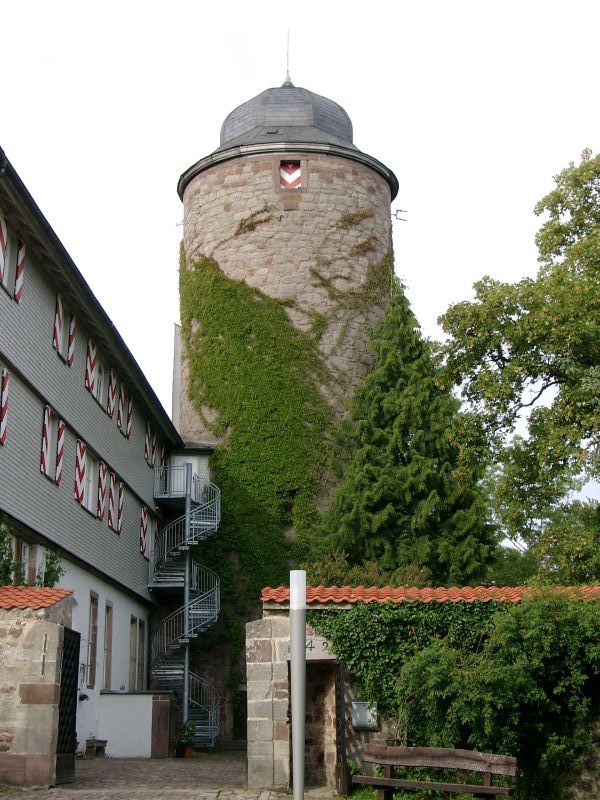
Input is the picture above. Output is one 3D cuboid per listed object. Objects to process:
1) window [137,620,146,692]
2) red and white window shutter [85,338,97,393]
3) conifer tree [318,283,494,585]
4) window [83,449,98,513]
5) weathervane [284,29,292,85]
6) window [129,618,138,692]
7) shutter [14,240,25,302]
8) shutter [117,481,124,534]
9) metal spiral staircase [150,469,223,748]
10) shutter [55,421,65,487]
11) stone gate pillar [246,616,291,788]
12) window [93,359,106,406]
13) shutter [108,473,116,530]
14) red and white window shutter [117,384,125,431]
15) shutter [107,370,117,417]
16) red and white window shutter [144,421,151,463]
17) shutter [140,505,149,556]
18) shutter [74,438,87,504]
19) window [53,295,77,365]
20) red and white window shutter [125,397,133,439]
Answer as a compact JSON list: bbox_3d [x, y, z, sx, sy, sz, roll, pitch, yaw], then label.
[{"bbox_3d":[-5.044,8.165,41.485,0.120,2.400,1.170,-1,-14,3],"label":"window"},{"bbox_3d":[-5.356,-0.857,33.585,0.050,1.314,0.820,-1,-14,3],"label":"red and white window shutter"},{"bbox_3d":[3.065,3.205,38.303,5.200,13.900,5.200,-1,-14,3],"label":"conifer tree"},{"bbox_3d":[-5.390,2.105,33.710,0.120,1.500,1.790,-1,-14,3],"label":"window"},{"bbox_3d":[-0.470,-14.071,54.325,0.320,2.600,0.320,-1,-14,3],"label":"weathervane"},{"bbox_3d":[-5.077,7.889,40.543,0.200,2.350,1.200,-1,-14,3],"label":"window"},{"bbox_3d":[-5.735,-2.617,26.807,0.050,1.290,0.430,-1,-14,3],"label":"shutter"},{"bbox_3d":[-5.095,3.125,37.459,0.050,1.508,0.510,-1,-14,3],"label":"shutter"},{"bbox_3d":[-3.808,6.895,44.245,2.350,9.500,2.350,-1,-14,3],"label":"metal spiral staircase"},{"bbox_3d":[-5.556,1.241,30.700,0.070,1.500,0.500,-1,-14,3],"label":"shutter"},{"bbox_3d":[-0.467,4.757,20.827,0.700,2.620,0.600,-1,-14,3],"label":"stone gate pillar"},{"bbox_3d":[-5.351,-0.574,35.245,0.120,1.357,1.880,-1,-14,3],"label":"window"},{"bbox_3d":[-5.170,2.783,36.114,0.050,1.508,0.540,-1,-14,3],"label":"shutter"},{"bbox_3d":[-5.128,0.172,37.681,0.050,1.323,0.560,-1,-14,3],"label":"red and white window shutter"},{"bbox_3d":[-5.256,-0.162,37.198,0.070,1.360,0.750,-1,-14,3],"label":"shutter"},{"bbox_3d":[-4.926,1.374,43.196,0.070,1.340,0.600,-1,-14,3],"label":"red and white window shutter"},{"bbox_3d":[-4.928,4.162,42.115,0.070,1.500,0.850,-1,-14,3],"label":"shutter"},{"bbox_3d":[-5.391,1.767,32.155,0.050,1.436,0.840,-1,-14,3],"label":"shutter"},{"bbox_3d":[-5.557,-1.639,31.546,0.180,1.400,1.800,-1,-14,3],"label":"window"},{"bbox_3d":[-5.104,0.558,39.951,0.070,1.340,0.500,-1,-14,3],"label":"red and white window shutter"}]

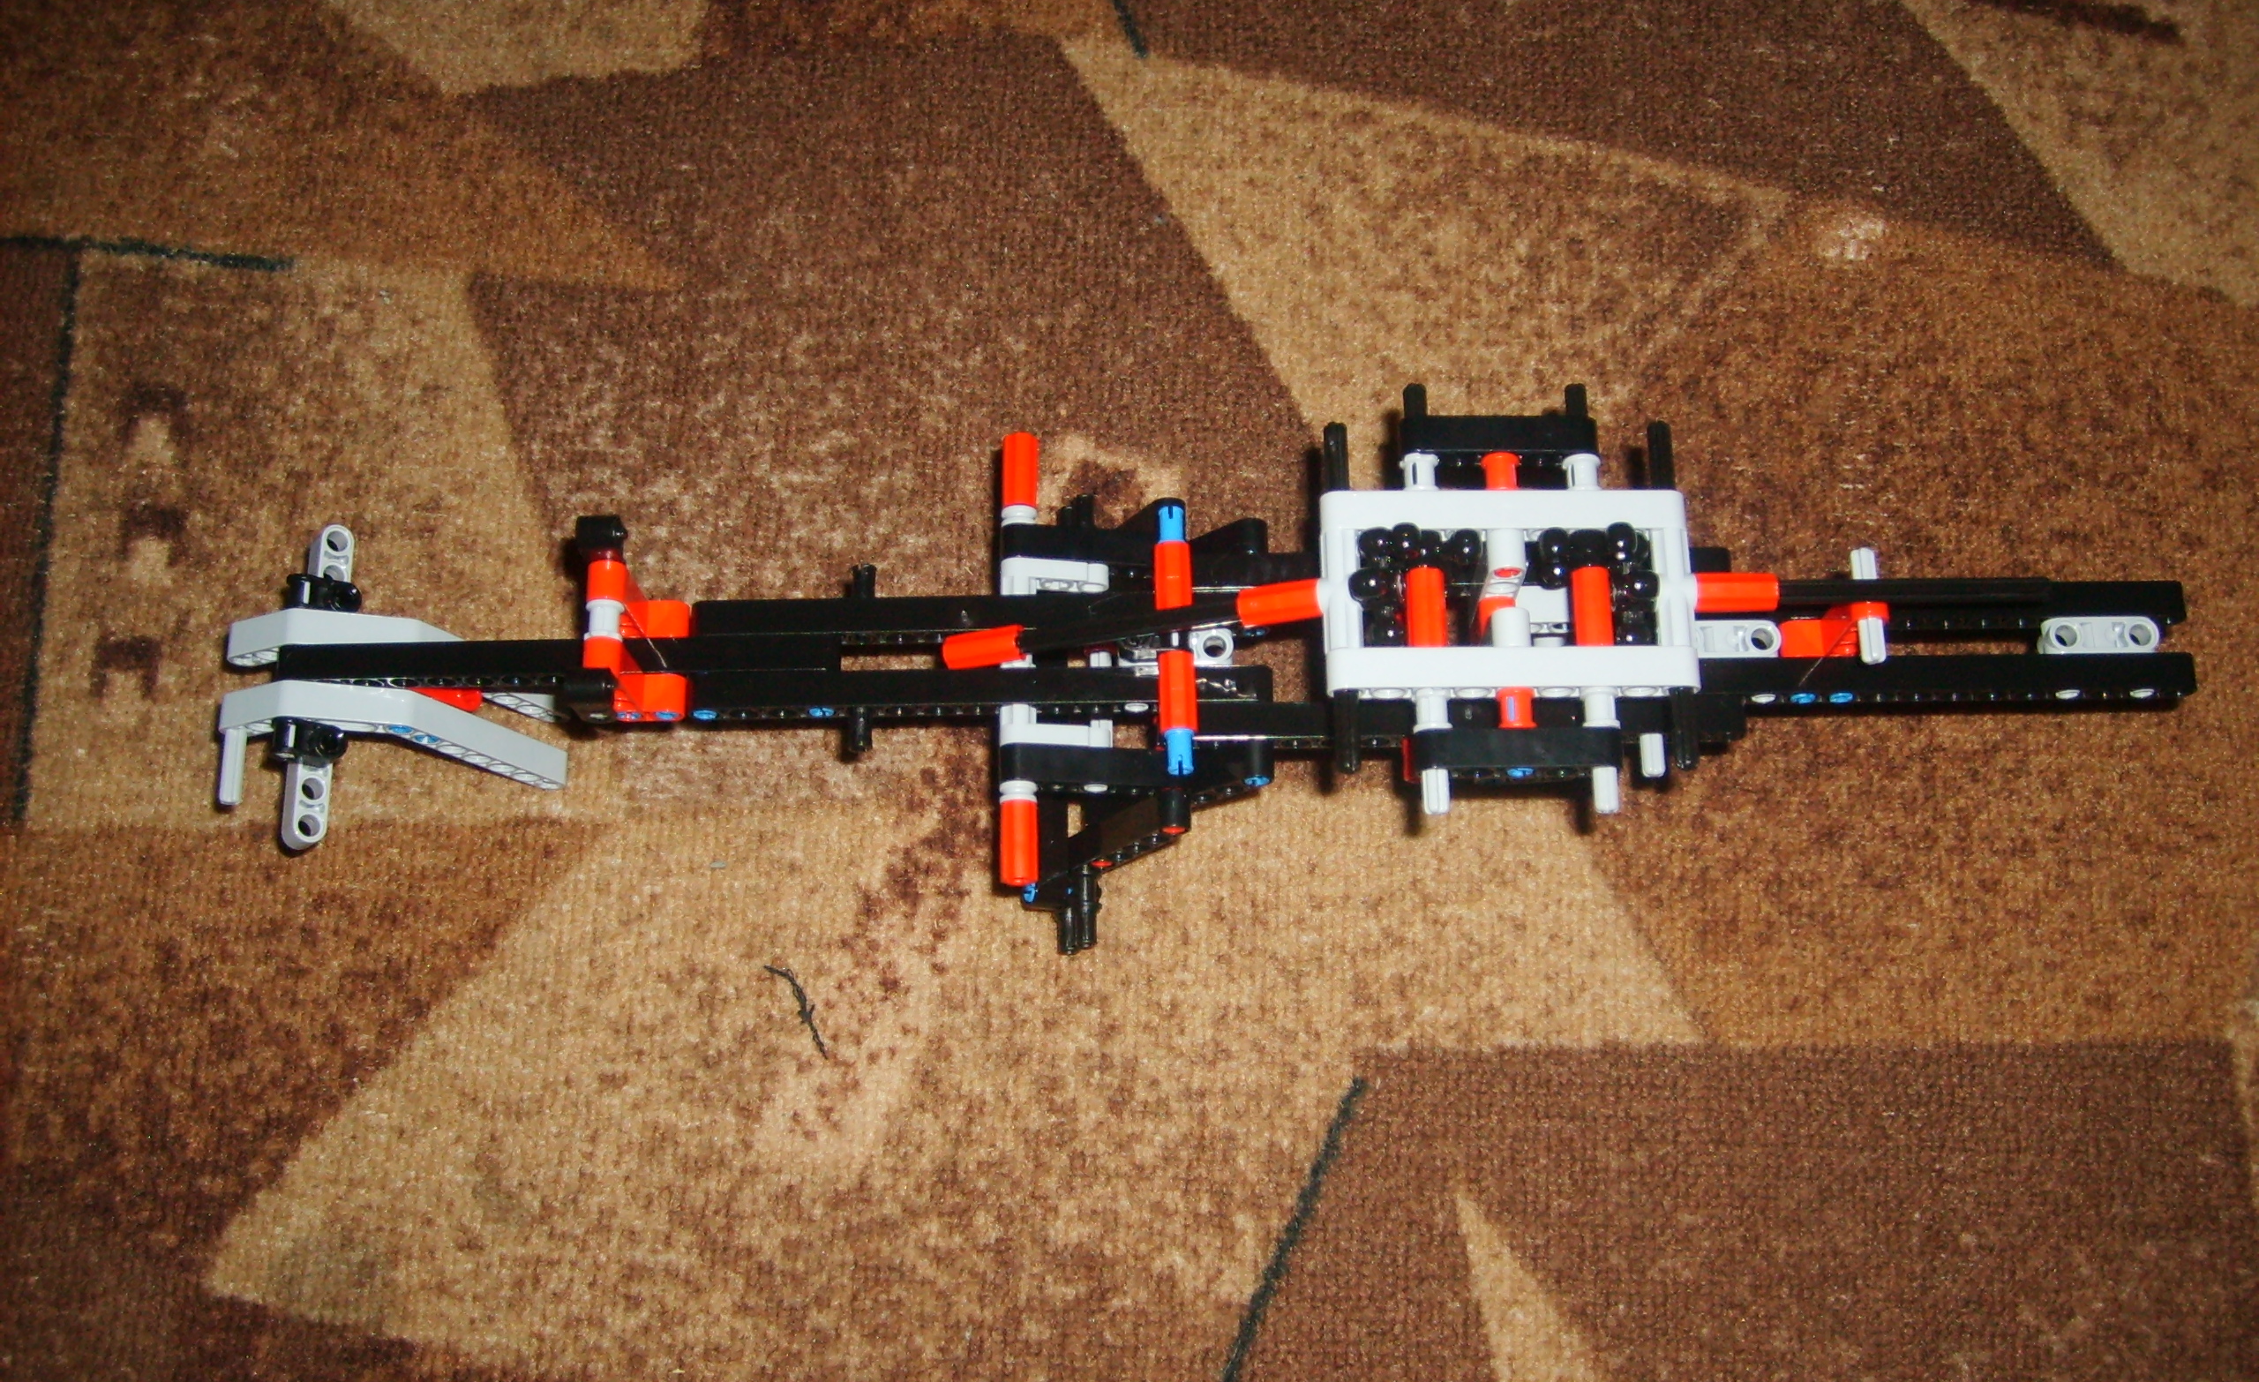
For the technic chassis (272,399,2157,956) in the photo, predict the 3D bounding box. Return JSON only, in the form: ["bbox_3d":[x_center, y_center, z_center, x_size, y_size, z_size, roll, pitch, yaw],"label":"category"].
[{"bbox_3d":[0.013,-0.005,0.476,0.416,0.092,0.104,-1,72,1],"label":"technic chassis"}]

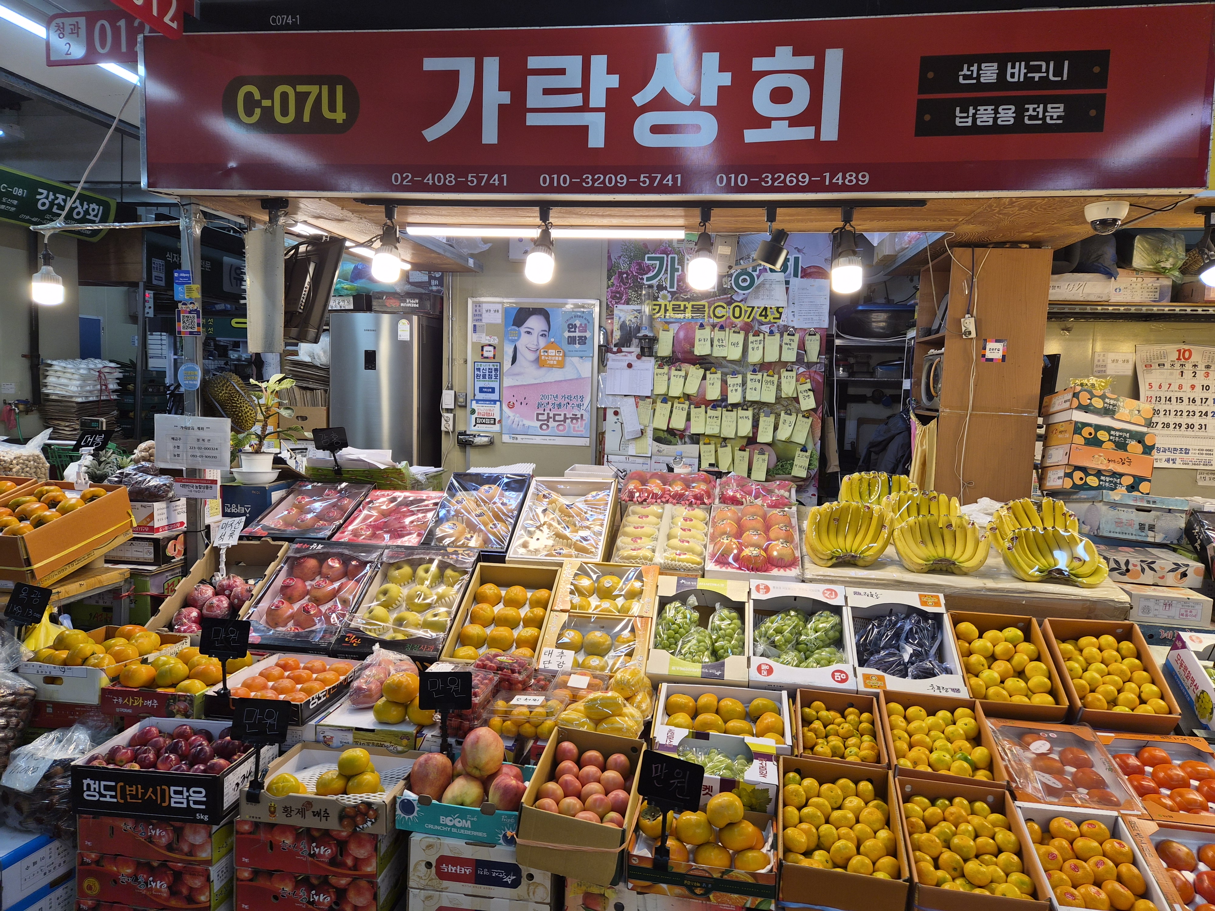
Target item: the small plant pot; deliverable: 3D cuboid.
[{"bbox_3d":[-1.440,0.037,3.320,0.137,0.100,0.137,2,5,0],"label":"small plant pot"}]

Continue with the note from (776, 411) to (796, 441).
[{"bbox_3d":[1.109,-0.180,5.002,0.089,0.174,0.012,10,6,7],"label":"note"}]

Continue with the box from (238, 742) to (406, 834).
[{"bbox_3d":[-0.656,0.810,1.991,0.352,0.072,0.285,2,3,8],"label":"box"}]

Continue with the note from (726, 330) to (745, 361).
[{"bbox_3d":[0.818,-0.701,5.147,0.090,0.190,0.012,8,6,7],"label":"note"}]

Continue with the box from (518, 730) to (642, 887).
[{"bbox_3d":[-0.059,0.870,2.040,0.237,0.166,0.332,10,15,9],"label":"box"}]

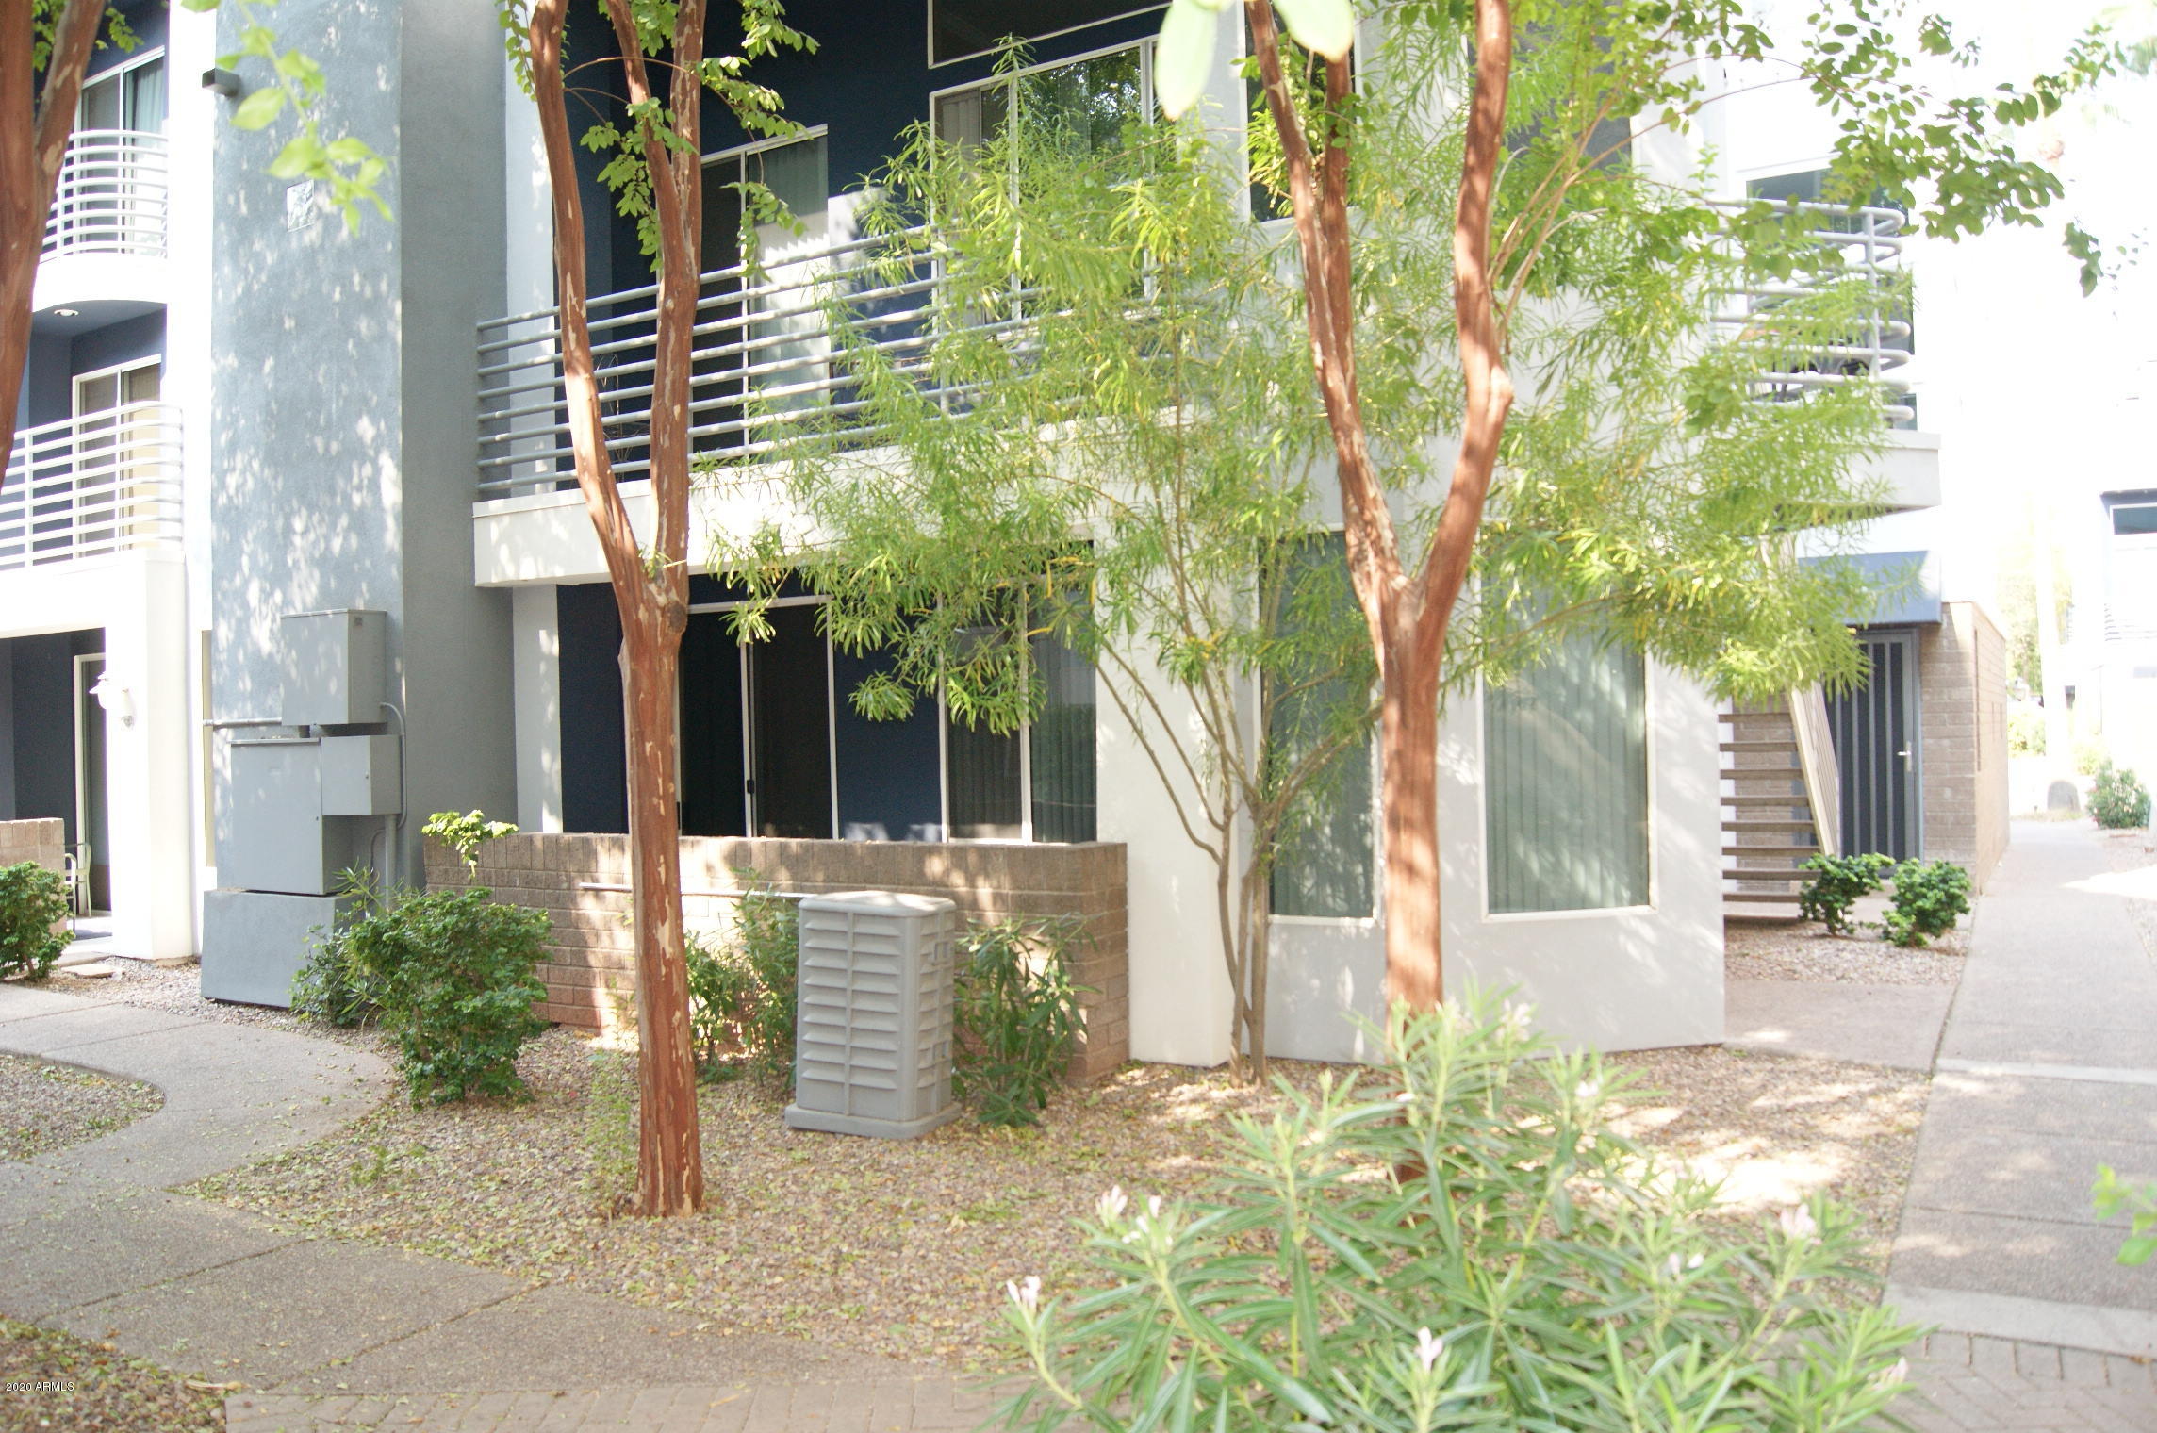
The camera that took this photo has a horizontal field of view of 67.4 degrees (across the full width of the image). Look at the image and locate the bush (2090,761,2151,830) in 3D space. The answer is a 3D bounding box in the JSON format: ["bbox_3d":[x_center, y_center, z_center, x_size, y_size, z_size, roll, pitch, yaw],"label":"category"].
[{"bbox_3d":[13.095,0.974,20.300,0.780,0.860,0.800,-2,-1,33],"label":"bush"}]

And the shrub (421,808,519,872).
[{"bbox_3d":[-2.730,0.552,7.250,0.420,0.280,0.340,-1,-1,-21],"label":"shrub"}]

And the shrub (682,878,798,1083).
[{"bbox_3d":[-1.616,1.214,7.601,0.580,0.950,0.520,-1,0,0],"label":"shrub"}]

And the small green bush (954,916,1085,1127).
[{"bbox_3d":[-0.256,1.213,6.550,0.560,0.800,0.580,-1,-1,-2],"label":"small green bush"}]

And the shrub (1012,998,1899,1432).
[{"bbox_3d":[0.508,1.025,2.252,1.200,1.200,1.100,-1,0,0],"label":"shrub"}]

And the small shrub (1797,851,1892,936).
[{"bbox_3d":[5.214,1.205,11.000,0.630,0.570,0.550,-2,-1,25],"label":"small shrub"}]

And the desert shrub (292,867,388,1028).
[{"bbox_3d":[-4.237,1.314,9.351,0.620,0.880,0.600,-1,0,0],"label":"desert shrub"}]

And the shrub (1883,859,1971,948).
[{"bbox_3d":[5.822,1.240,11.101,0.580,0.580,0.560,-1,0,0],"label":"shrub"}]

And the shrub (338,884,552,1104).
[{"bbox_3d":[-2.932,1.244,7.451,0.920,0.950,0.860,-1,0,0],"label":"shrub"}]

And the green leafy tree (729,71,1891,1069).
[{"bbox_3d":[0.933,-0.500,6.650,4.650,4.150,2.800,-1,-1,0],"label":"green leafy tree"}]

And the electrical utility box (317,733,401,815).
[{"bbox_3d":[-4.191,0.347,9.450,0.453,0.457,0.199,-2,-1,31],"label":"electrical utility box"}]

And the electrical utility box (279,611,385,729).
[{"bbox_3d":[-4.399,-0.276,9.550,0.639,0.647,0.245,-2,-1,31],"label":"electrical utility box"}]

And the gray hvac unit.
[{"bbox_3d":[-0.850,1.204,6.685,0.620,0.930,0.420,-1,0,26],"label":"gray hvac unit"}]

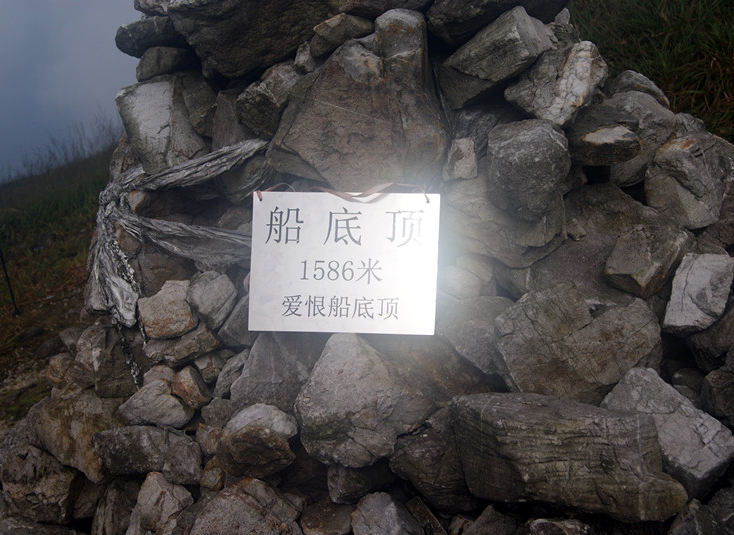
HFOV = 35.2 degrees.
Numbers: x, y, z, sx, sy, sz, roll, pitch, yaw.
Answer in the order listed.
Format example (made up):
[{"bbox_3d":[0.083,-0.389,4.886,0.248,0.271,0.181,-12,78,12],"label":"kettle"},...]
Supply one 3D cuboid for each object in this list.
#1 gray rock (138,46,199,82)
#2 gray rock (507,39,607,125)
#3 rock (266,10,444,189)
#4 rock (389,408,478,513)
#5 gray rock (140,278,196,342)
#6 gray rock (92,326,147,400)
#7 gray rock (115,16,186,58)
[{"bbox_3d":[-0.469,-0.477,2.720,0.156,0.084,0.140,2,7,0],"label":"gray rock"},{"bbox_3d":[0.433,-0.423,2.660,0.236,0.195,0.190,2,7,0],"label":"gray rock"},{"bbox_3d":[-0.019,-0.387,2.700,0.404,0.408,0.260,0,8,0],"label":"rock"},{"bbox_3d":[0.142,0.419,2.530,0.187,0.203,0.180,0,8,0],"label":"rock"},{"bbox_3d":[-0.442,0.093,2.550,0.125,0.130,0.115,3,8,15],"label":"gray rock"},{"bbox_3d":[-0.565,0.217,2.640,0.125,0.155,0.135,0,10,0],"label":"gray rock"},{"bbox_3d":[-0.503,-0.537,2.700,0.170,0.097,0.140,0,10,0],"label":"gray rock"}]

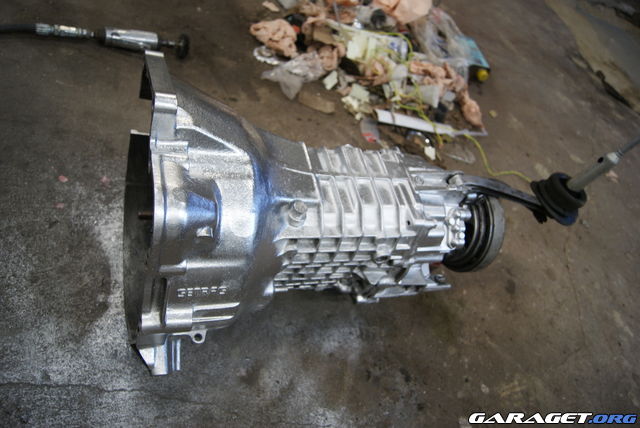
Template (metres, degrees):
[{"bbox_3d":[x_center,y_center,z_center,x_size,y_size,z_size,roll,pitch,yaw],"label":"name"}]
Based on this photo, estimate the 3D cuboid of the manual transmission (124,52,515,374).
[{"bbox_3d":[0.035,0.018,0.756,0.610,0.400,0.400,3,52,-27],"label":"manual transmission"}]

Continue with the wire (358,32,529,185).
[{"bbox_3d":[0.319,-0.305,1.366,0.297,0.080,0.655,-23,66,-38],"label":"wire"}]

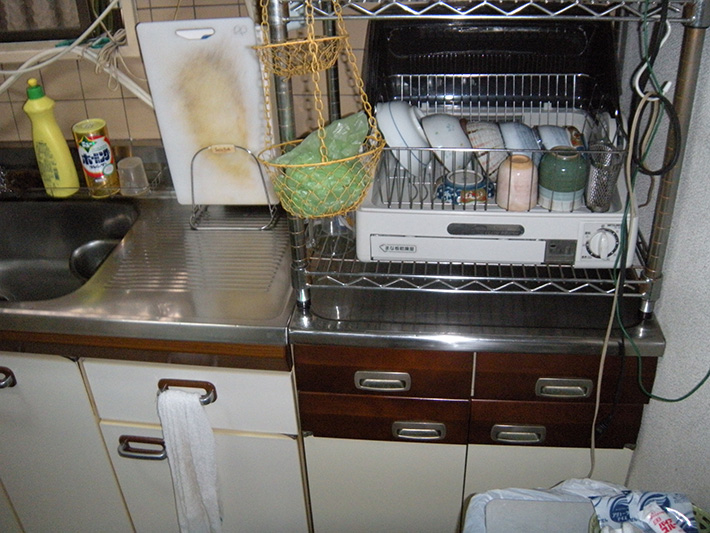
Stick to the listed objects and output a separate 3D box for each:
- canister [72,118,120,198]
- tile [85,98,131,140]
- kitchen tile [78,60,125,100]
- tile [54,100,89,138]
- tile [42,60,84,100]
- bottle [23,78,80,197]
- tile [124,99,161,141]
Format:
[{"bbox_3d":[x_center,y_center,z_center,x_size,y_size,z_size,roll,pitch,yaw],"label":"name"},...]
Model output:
[{"bbox_3d":[-0.582,-0.242,1.624,0.076,0.160,0.076,-13,31,-17],"label":"canister"},{"bbox_3d":[-0.575,-0.343,1.671,0.099,0.099,0.008,2,30,8],"label":"tile"},{"bbox_3d":[-0.577,-0.427,1.624,0.099,0.099,0.008,2,30,8],"label":"kitchen tile"},{"bbox_3d":[-0.669,-0.344,1.688,0.099,0.099,0.008,2,30,8],"label":"tile"},{"bbox_3d":[-0.671,-0.428,1.642,0.099,0.099,0.008,2,30,8],"label":"tile"},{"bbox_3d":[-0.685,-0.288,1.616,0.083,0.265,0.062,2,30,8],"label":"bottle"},{"bbox_3d":[-0.479,-0.342,1.655,0.099,0.099,0.008,2,30,8],"label":"tile"}]

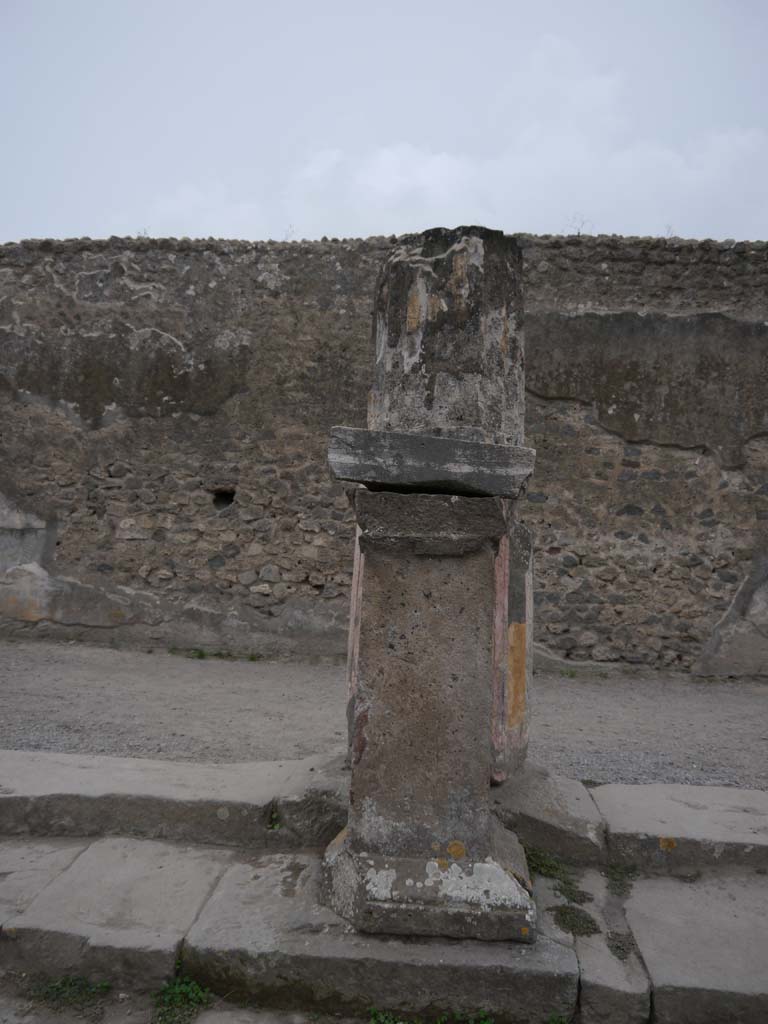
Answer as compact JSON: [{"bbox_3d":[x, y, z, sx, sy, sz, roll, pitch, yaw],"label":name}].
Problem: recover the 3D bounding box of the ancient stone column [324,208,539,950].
[{"bbox_3d":[0.201,0.024,2.895,0.724,2.225,1.339,1,2,4],"label":"ancient stone column"}]

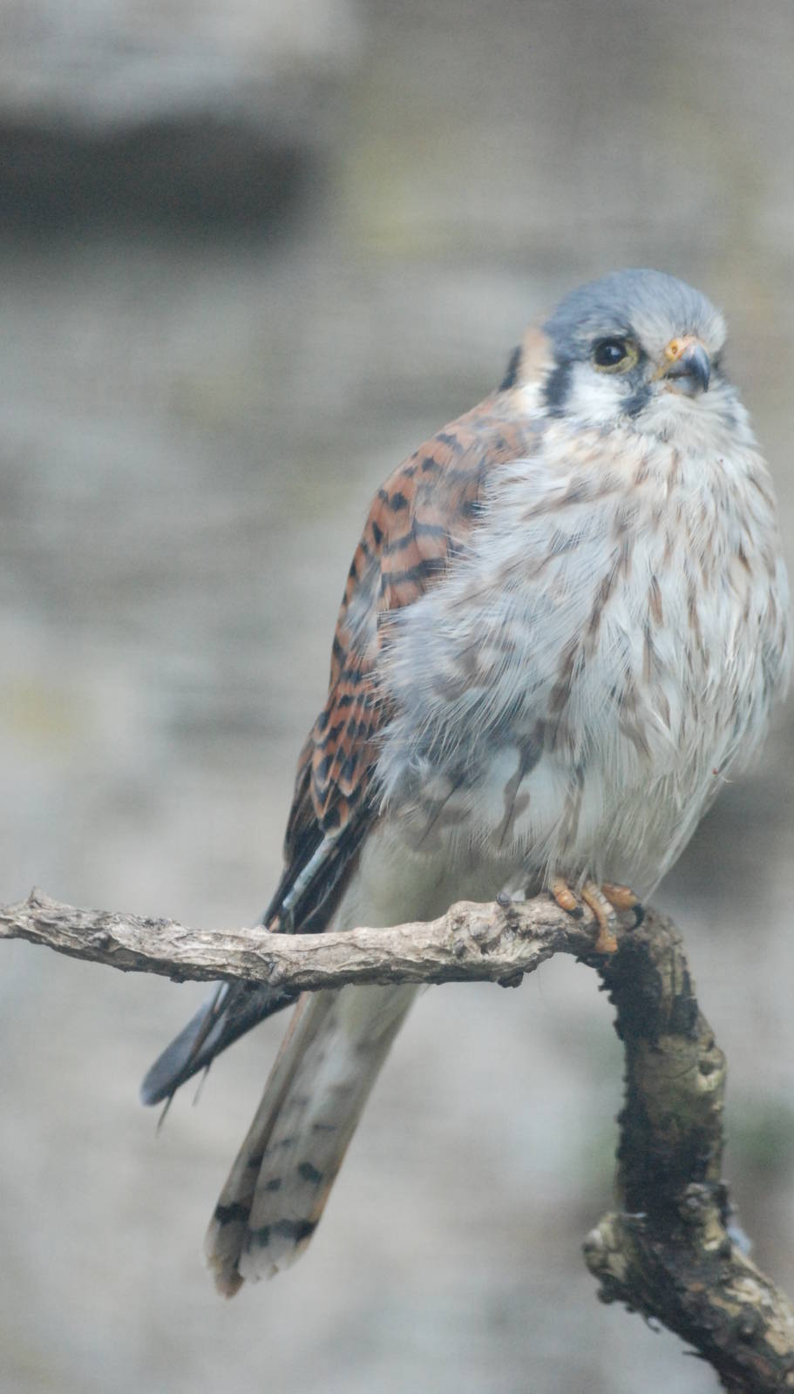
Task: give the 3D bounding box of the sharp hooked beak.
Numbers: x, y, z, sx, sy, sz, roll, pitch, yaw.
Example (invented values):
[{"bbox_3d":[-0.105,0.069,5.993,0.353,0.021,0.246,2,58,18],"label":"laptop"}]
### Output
[{"bbox_3d":[0.060,-0.070,2.075,0.008,0.013,0.010,2,-4,-35],"label":"sharp hooked beak"}]

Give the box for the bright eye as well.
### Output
[{"bbox_3d":[0.046,-0.072,2.085,0.010,0.008,0.006,-1,-4,12],"label":"bright eye"}]

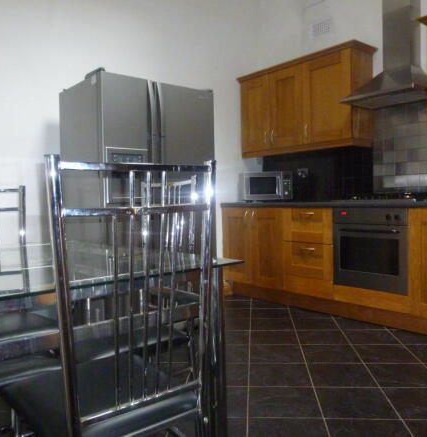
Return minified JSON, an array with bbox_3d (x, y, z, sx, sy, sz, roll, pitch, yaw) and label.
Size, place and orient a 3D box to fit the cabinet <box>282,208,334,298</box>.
[{"bbox_3d":[1.012,0.268,3.758,0.575,0.733,0.527,-3,3,-40],"label":"cabinet"}]

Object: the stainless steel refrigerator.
[{"bbox_3d":[-0.553,-0.062,3.196,0.904,1.775,0.742,-3,3,-40],"label":"stainless steel refrigerator"}]

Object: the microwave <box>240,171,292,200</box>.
[{"bbox_3d":[0.564,-0.317,4.330,0.485,0.285,0.360,-1,2,7],"label":"microwave"}]

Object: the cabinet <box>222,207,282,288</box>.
[{"bbox_3d":[0.582,0.255,4.267,0.575,0.733,0.806,-3,3,-40],"label":"cabinet"}]

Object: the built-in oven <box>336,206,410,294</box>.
[{"bbox_3d":[1.359,0.219,3.312,0.555,0.609,0.594,-3,3,-40],"label":"built-in oven"}]

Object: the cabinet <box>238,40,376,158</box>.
[{"bbox_3d":[0.854,-1.050,4.079,0.345,0.847,1.350,-3,3,-40],"label":"cabinet"}]

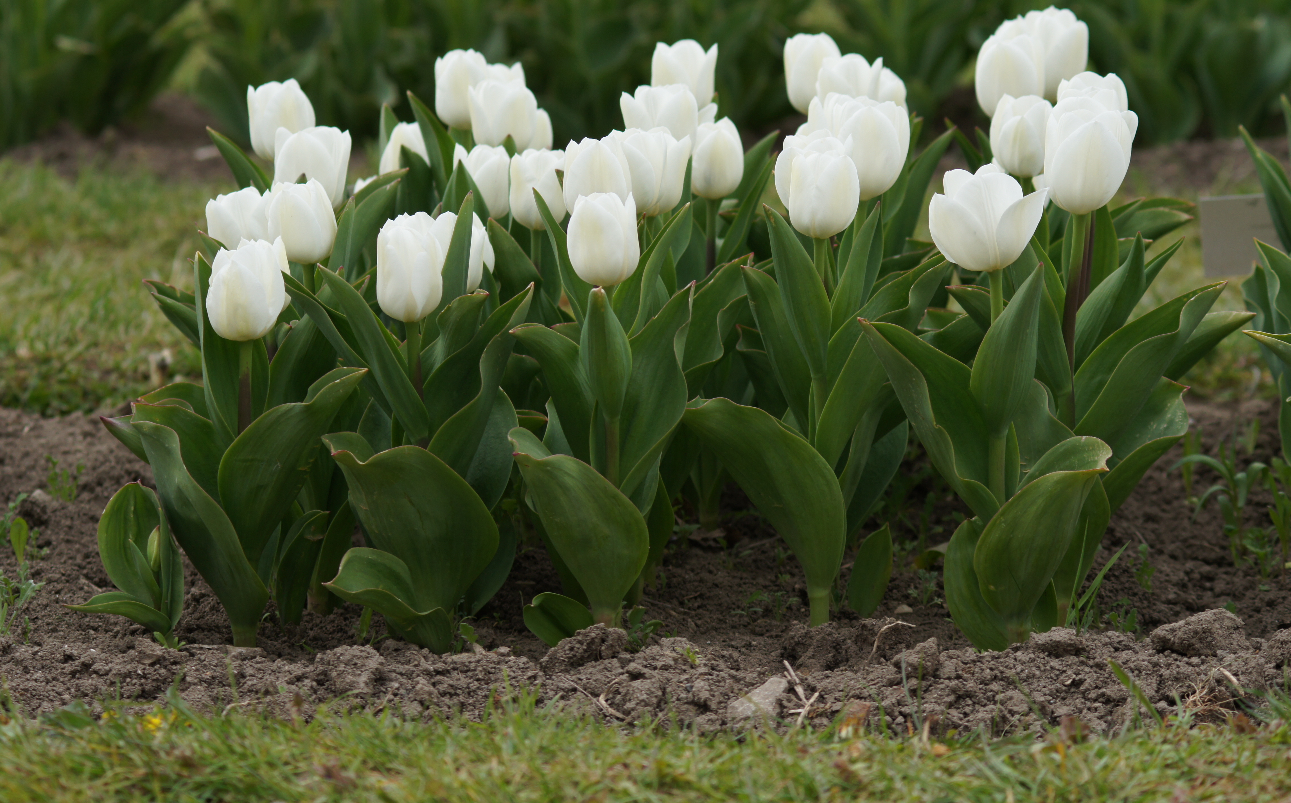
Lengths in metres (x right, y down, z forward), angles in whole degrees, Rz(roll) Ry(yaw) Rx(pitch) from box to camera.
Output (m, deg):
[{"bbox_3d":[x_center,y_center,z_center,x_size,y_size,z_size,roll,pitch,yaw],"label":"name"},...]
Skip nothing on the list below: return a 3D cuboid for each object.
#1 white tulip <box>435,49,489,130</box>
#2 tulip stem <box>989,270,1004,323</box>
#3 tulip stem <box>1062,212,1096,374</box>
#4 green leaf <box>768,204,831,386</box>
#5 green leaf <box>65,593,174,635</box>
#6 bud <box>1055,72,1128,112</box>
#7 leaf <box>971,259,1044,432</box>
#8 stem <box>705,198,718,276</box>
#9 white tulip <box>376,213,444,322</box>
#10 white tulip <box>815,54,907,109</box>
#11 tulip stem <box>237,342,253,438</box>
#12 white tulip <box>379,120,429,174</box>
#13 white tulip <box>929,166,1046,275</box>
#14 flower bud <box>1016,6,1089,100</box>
[{"bbox_3d":[-0.170,-0.290,5.000,0.053,0.073,0.054,0,10,0],"label":"white tulip"},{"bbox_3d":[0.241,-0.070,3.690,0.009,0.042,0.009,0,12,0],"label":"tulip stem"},{"bbox_3d":[0.312,-0.077,3.901,0.014,0.120,0.013,4,13,-1],"label":"tulip stem"},{"bbox_3d":[0.106,-0.073,3.740,0.036,0.120,0.035,-8,12,2],"label":"green leaf"},{"bbox_3d":[-0.379,0.153,3.876,0.079,0.030,0.035,0,13,0],"label":"green leaf"},{"bbox_3d":[0.336,-0.213,4.050,0.054,0.070,0.054,0,16,0],"label":"bud"},{"bbox_3d":[0.246,-0.035,3.660,0.041,0.117,0.040,8,12,-2],"label":"leaf"},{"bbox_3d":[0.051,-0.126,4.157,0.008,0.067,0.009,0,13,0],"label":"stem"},{"bbox_3d":[-0.163,-0.093,3.720,0.047,0.075,0.045,0,12,0],"label":"white tulip"},{"bbox_3d":[0.193,-0.280,4.920,0.076,0.072,0.065,0,10,0],"label":"white tulip"},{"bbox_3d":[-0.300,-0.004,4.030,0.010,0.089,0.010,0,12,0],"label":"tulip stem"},{"bbox_3d":[-0.190,-0.193,4.270,0.048,0.064,0.048,0,16,0],"label":"white tulip"},{"bbox_3d":[0.267,-0.142,4.180,0.094,0.079,0.085,0,10,0],"label":"white tulip"},{"bbox_3d":[0.335,-0.288,4.450,0.060,0.078,0.058,0,12,0],"label":"flower bud"}]

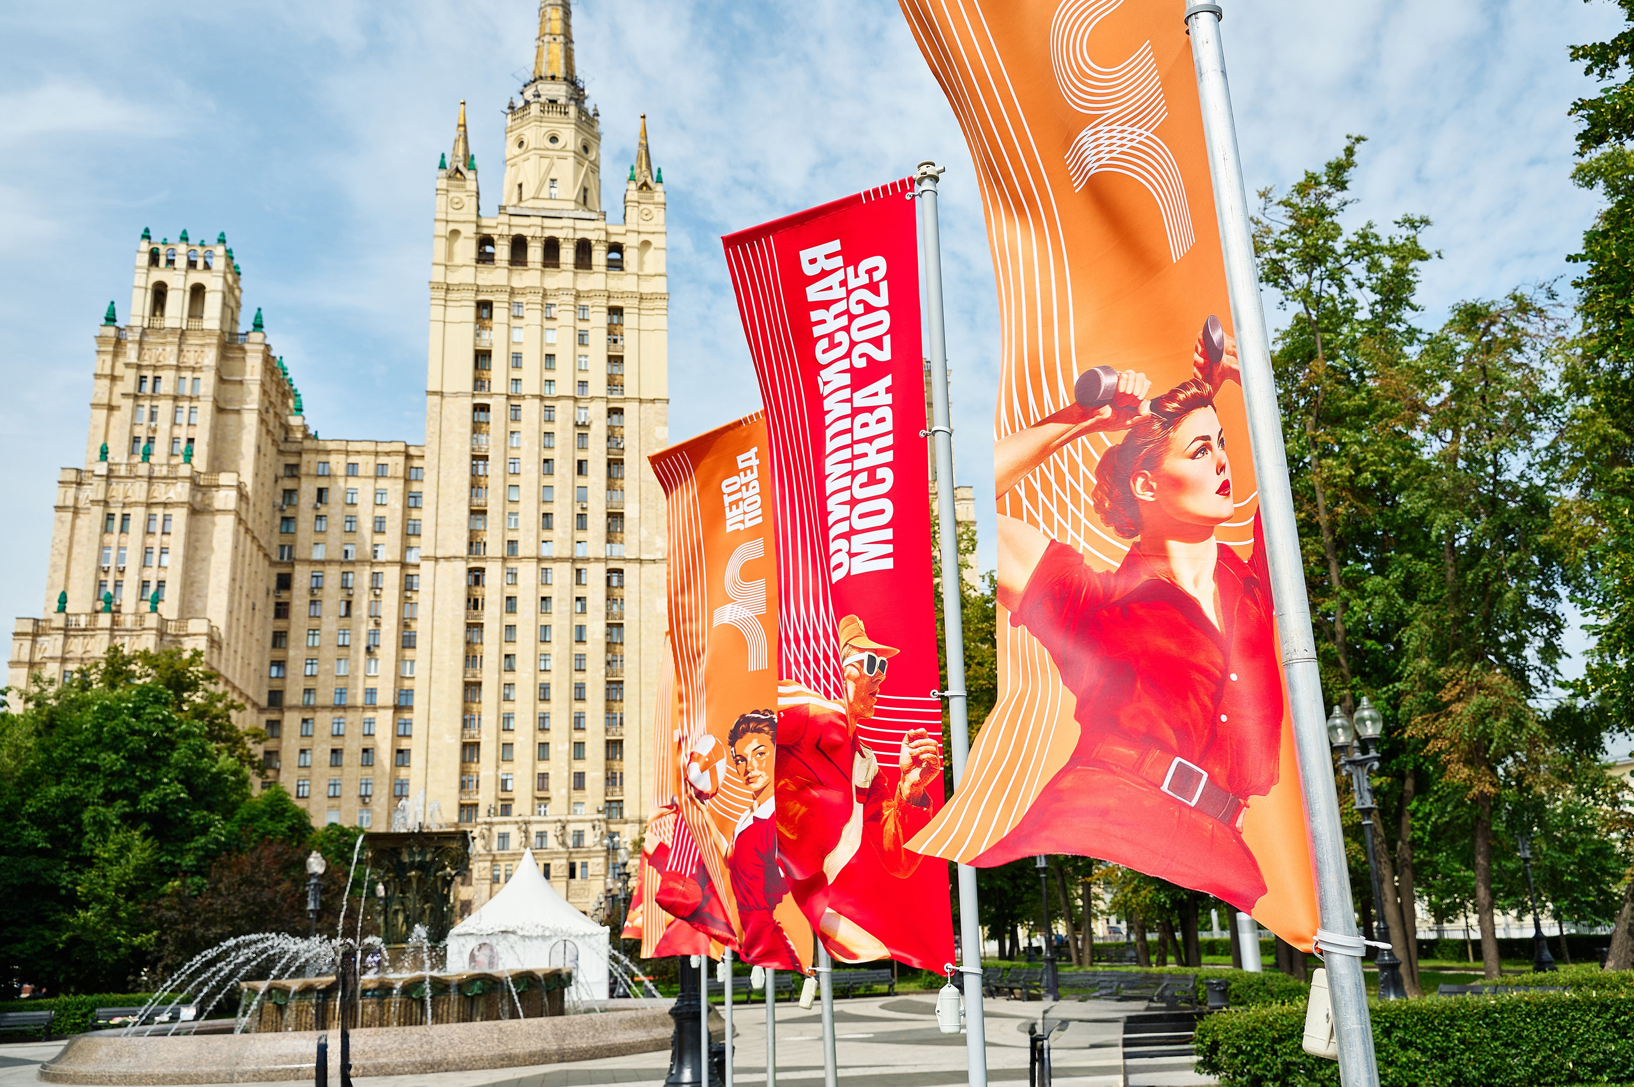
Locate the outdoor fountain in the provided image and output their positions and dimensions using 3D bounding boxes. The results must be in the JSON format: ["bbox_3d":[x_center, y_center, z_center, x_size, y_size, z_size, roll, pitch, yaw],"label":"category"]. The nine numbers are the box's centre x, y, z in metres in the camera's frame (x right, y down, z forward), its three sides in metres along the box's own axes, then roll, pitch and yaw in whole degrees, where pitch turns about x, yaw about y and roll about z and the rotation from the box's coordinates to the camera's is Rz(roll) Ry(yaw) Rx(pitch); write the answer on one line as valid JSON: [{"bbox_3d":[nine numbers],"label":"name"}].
[{"bbox_3d":[-7.881,7.690,25.922,12.500,4.200,12.500,3,-17,-16],"label":"outdoor fountain"}]

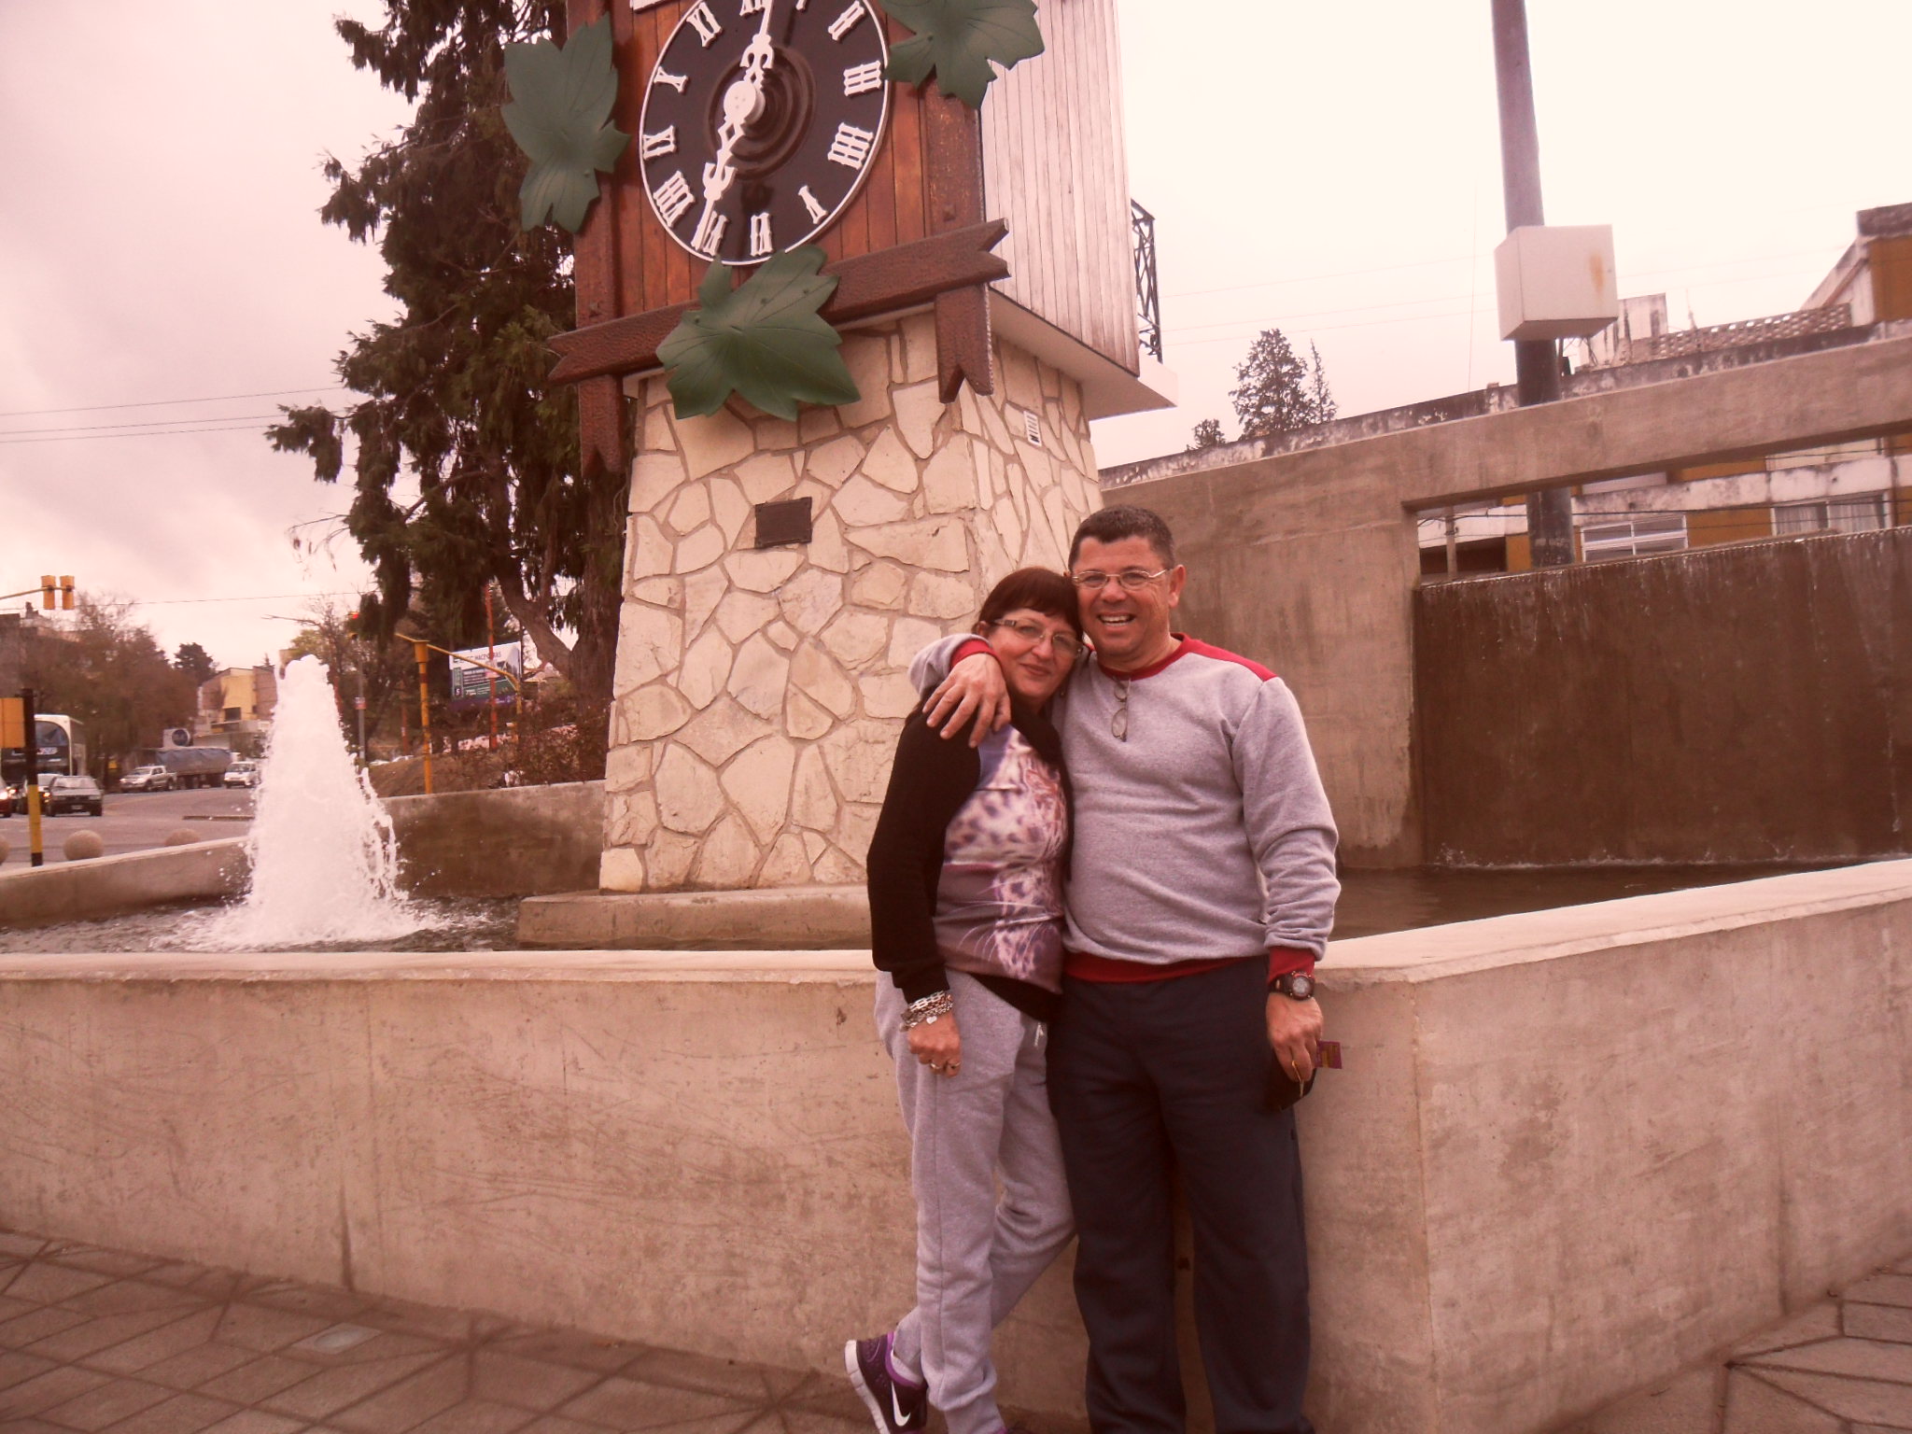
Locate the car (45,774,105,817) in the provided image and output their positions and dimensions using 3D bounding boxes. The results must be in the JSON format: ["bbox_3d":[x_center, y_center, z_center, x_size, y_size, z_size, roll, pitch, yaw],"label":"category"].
[{"bbox_3d":[-32.770,2.918,55.500,1.640,1.400,4.150,-1,-4,-35],"label":"car"}]

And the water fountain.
[{"bbox_3d":[-3.398,0.423,7.900,1.200,1.500,1.200,-3,-3,0],"label":"water fountain"}]

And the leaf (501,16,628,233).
[{"bbox_3d":[-1.811,-2.733,6.900,0.740,0.970,0.170,-5,-4,27],"label":"leaf"}]

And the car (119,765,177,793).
[{"bbox_3d":[-56.250,4.292,104.000,1.800,1.770,5.100,-3,-3,-6],"label":"car"}]

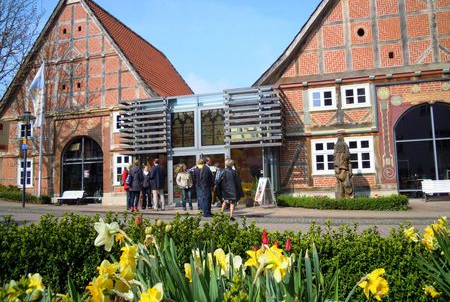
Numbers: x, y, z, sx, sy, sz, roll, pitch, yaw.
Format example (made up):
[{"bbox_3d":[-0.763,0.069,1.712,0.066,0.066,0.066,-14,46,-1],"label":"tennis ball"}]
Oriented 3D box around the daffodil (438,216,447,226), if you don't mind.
[{"bbox_3d":[1.374,0.445,2.300,0.050,0.060,0.055,2,-6,-37],"label":"daffodil"}]

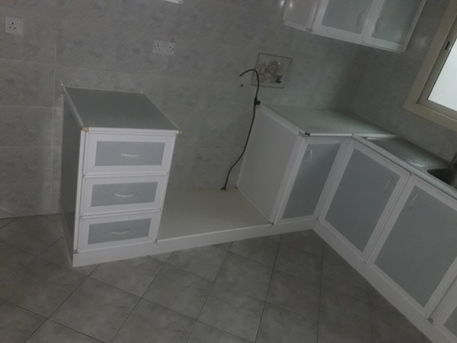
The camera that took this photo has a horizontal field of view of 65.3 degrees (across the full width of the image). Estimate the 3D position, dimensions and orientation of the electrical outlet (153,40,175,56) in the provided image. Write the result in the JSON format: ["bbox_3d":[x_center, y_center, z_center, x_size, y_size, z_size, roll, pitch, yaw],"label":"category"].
[{"bbox_3d":[-0.410,-0.791,2.278,0.146,0.083,0.012,-2,29,-31],"label":"electrical outlet"}]

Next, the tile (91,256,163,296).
[{"bbox_3d":[-0.600,0.603,2.180,0.333,0.010,0.333,19,25,9],"label":"tile"}]

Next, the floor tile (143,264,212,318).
[{"bbox_3d":[-0.286,0.708,2.129,0.333,0.010,0.333,19,25,9],"label":"floor tile"}]

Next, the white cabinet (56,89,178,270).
[{"bbox_3d":[-0.715,0.036,2.211,0.503,0.908,0.613,-2,29,-31],"label":"white cabinet"}]

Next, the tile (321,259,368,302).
[{"bbox_3d":[0.834,0.783,2.577,0.333,0.010,0.333,19,25,9],"label":"tile"}]

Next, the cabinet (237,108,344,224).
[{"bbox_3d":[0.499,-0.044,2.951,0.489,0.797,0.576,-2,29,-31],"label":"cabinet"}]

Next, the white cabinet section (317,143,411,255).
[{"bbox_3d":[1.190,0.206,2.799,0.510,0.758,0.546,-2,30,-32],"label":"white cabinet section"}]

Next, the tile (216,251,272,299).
[{"bbox_3d":[0.117,0.693,2.378,0.333,0.010,0.333,19,25,9],"label":"tile"}]

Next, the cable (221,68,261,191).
[{"bbox_3d":[0.104,-0.290,2.877,0.241,1.052,0.080,-2,29,-31],"label":"cable"}]

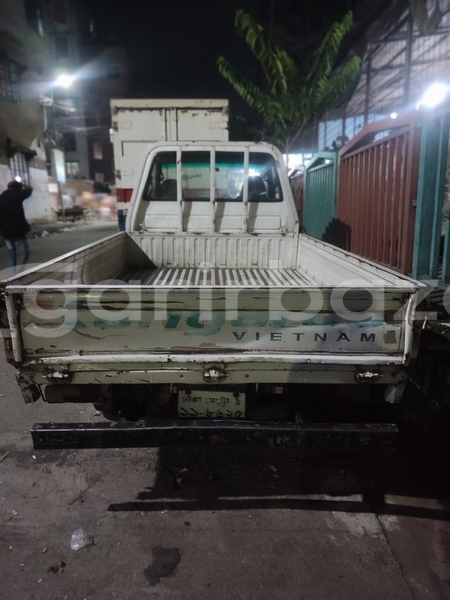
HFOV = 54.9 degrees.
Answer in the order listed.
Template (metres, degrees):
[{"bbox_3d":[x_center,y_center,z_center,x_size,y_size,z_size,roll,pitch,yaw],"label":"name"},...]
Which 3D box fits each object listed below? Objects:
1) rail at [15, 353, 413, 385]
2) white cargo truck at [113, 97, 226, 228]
[{"bbox_3d":[-0.045,0.276,1.768,1.550,0.120,0.080,0,13,-2],"label":"rail"},{"bbox_3d":[-0.991,-2.470,10.165,1.950,3.000,5.500,0,13,-2],"label":"white cargo truck"}]

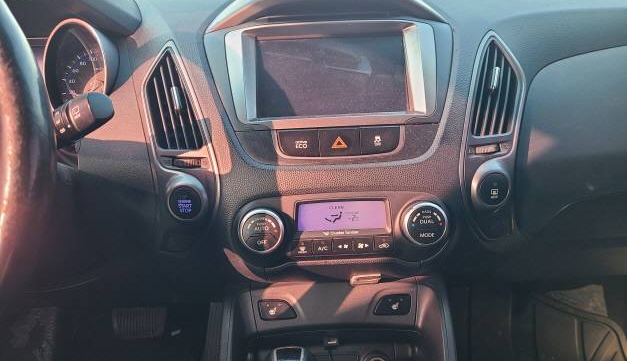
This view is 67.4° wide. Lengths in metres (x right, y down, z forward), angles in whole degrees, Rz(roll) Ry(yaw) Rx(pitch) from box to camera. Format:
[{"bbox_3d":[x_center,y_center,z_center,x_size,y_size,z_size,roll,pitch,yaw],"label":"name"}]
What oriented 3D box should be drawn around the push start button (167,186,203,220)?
[{"bbox_3d":[-0.140,0.025,0.515,0.036,0.036,0.015,-1,-1,10],"label":"push start button"}]

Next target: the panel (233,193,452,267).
[{"bbox_3d":[0.031,0.054,0.505,0.230,0.072,0.035,-2,-2,1],"label":"panel"}]

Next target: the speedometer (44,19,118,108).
[{"bbox_3d":[-0.276,-0.130,0.565,0.105,0.115,0.045,1,1,6],"label":"speedometer"}]

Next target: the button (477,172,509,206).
[{"bbox_3d":[0.202,0.010,0.525,0.034,0.036,0.015,-1,-2,-10],"label":"button"}]

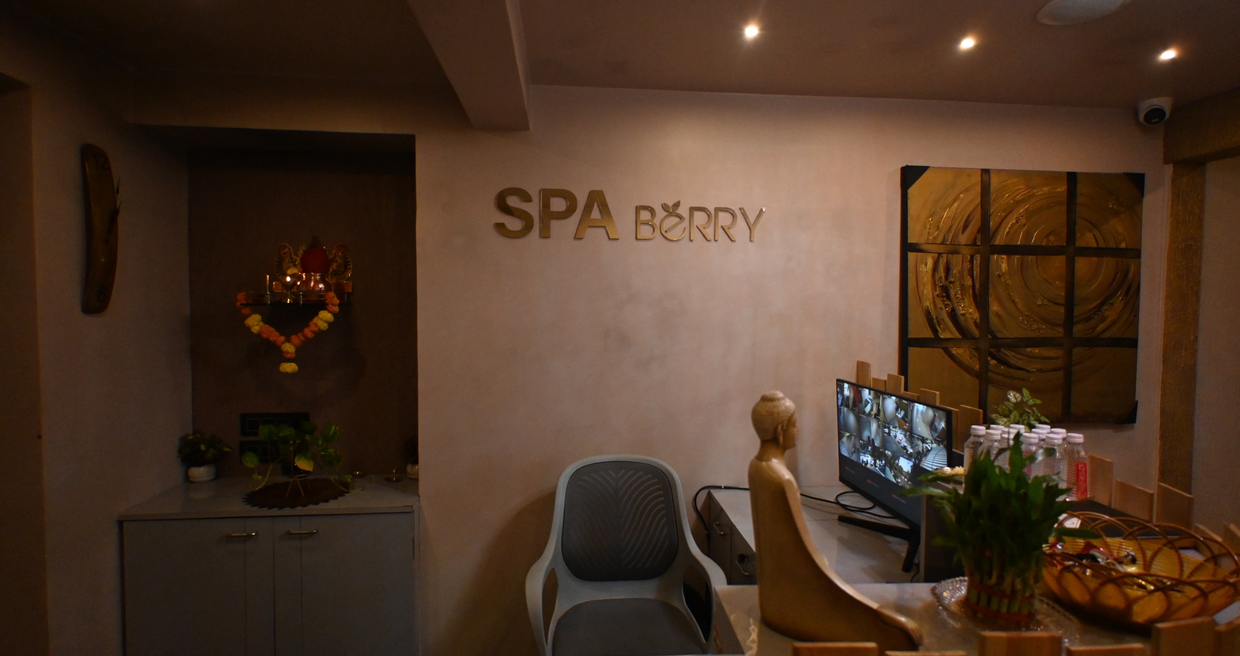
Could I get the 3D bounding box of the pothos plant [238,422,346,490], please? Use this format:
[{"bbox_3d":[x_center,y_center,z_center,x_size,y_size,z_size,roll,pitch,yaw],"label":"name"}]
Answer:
[{"bbox_3d":[-1.170,0.462,2.255,0.350,0.275,0.280,0,2,-5],"label":"pothos plant"}]

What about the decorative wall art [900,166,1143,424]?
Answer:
[{"bbox_3d":[1.538,-0.113,2.381,0.950,0.963,0.048,0,2,-5],"label":"decorative wall art"}]

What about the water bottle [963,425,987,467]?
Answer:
[{"bbox_3d":[0.839,0.307,1.454,0.051,0.150,0.051,0,2,-5],"label":"water bottle"}]

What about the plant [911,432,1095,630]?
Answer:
[{"bbox_3d":[0.503,0.259,0.826,0.220,0.240,0.200,0,2,-5],"label":"plant"}]

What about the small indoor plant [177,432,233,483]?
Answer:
[{"bbox_3d":[-1.593,0.494,2.374,0.180,0.198,0.170,0,2,-5],"label":"small indoor plant"}]

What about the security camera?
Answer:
[{"bbox_3d":[2.027,-0.809,2.354,0.110,0.092,0.110,2,3,37],"label":"security camera"}]

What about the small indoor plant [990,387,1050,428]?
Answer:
[{"bbox_3d":[0.996,0.263,1.550,0.150,0.230,0.150,0,2,-5],"label":"small indoor plant"}]

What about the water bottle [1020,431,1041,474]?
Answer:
[{"bbox_3d":[0.906,0.310,1.370,0.051,0.150,0.051,0,2,-5],"label":"water bottle"}]

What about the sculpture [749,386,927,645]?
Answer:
[{"bbox_3d":[0.266,0.234,0.804,0.180,0.303,0.190,0,2,-5],"label":"sculpture"}]

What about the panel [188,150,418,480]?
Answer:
[{"bbox_3d":[-1.222,-0.050,2.462,0.920,1.280,0.030,0,2,-5],"label":"panel"}]

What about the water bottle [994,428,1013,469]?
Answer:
[{"bbox_3d":[0.895,0.309,1.416,0.051,0.150,0.051,0,2,-5],"label":"water bottle"}]

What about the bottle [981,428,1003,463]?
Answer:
[{"bbox_3d":[0.845,0.309,1.405,0.051,0.150,0.051,0,2,-5],"label":"bottle"}]

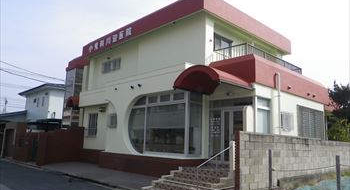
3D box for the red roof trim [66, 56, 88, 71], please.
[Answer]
[{"bbox_3d":[-7.288,-2.268,21.593,0.950,0.850,2.700,11,-13,-42],"label":"red roof trim"}]

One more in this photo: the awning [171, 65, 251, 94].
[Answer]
[{"bbox_3d":[1.394,-0.529,10.417,1.900,0.700,2.140,11,-13,-42],"label":"awning"}]

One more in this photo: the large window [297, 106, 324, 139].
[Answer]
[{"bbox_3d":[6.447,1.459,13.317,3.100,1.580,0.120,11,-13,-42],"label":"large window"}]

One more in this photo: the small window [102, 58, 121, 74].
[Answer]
[{"bbox_3d":[-4.009,-1.776,17.784,0.120,0.660,2.100,11,-13,-42],"label":"small window"}]

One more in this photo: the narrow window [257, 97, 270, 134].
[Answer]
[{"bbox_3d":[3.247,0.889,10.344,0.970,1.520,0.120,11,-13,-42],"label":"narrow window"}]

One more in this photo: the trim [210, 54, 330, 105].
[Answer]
[{"bbox_3d":[4.728,-0.330,13.443,7.130,1.100,2.280,11,-13,-42],"label":"trim"}]

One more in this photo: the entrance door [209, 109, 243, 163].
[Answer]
[{"bbox_3d":[1.916,1.528,10.851,0.120,2.090,1.540,11,-13,-42],"label":"entrance door"}]

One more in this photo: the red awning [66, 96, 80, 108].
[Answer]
[{"bbox_3d":[-6.772,0.592,19.660,1.000,0.850,1.150,11,-13,-42],"label":"red awning"}]

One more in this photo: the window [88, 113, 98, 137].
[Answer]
[{"bbox_3d":[-5.350,1.957,18.495,0.120,1.440,1.080,11,-13,-42],"label":"window"}]

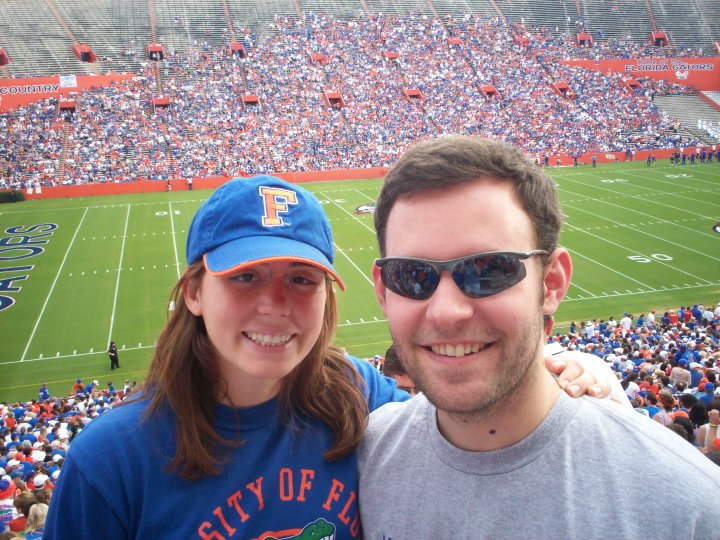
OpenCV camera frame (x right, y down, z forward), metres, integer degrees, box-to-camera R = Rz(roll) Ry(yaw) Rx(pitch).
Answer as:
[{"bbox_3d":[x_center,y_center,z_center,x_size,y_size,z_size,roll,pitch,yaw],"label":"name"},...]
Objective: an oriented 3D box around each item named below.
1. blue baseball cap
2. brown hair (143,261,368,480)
[{"bbox_3d":[-0.107,-0.043,0.877,0.175,0.144,0.260,6,-4,-21],"label":"blue baseball cap"},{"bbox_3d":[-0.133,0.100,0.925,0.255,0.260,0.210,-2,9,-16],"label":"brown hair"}]

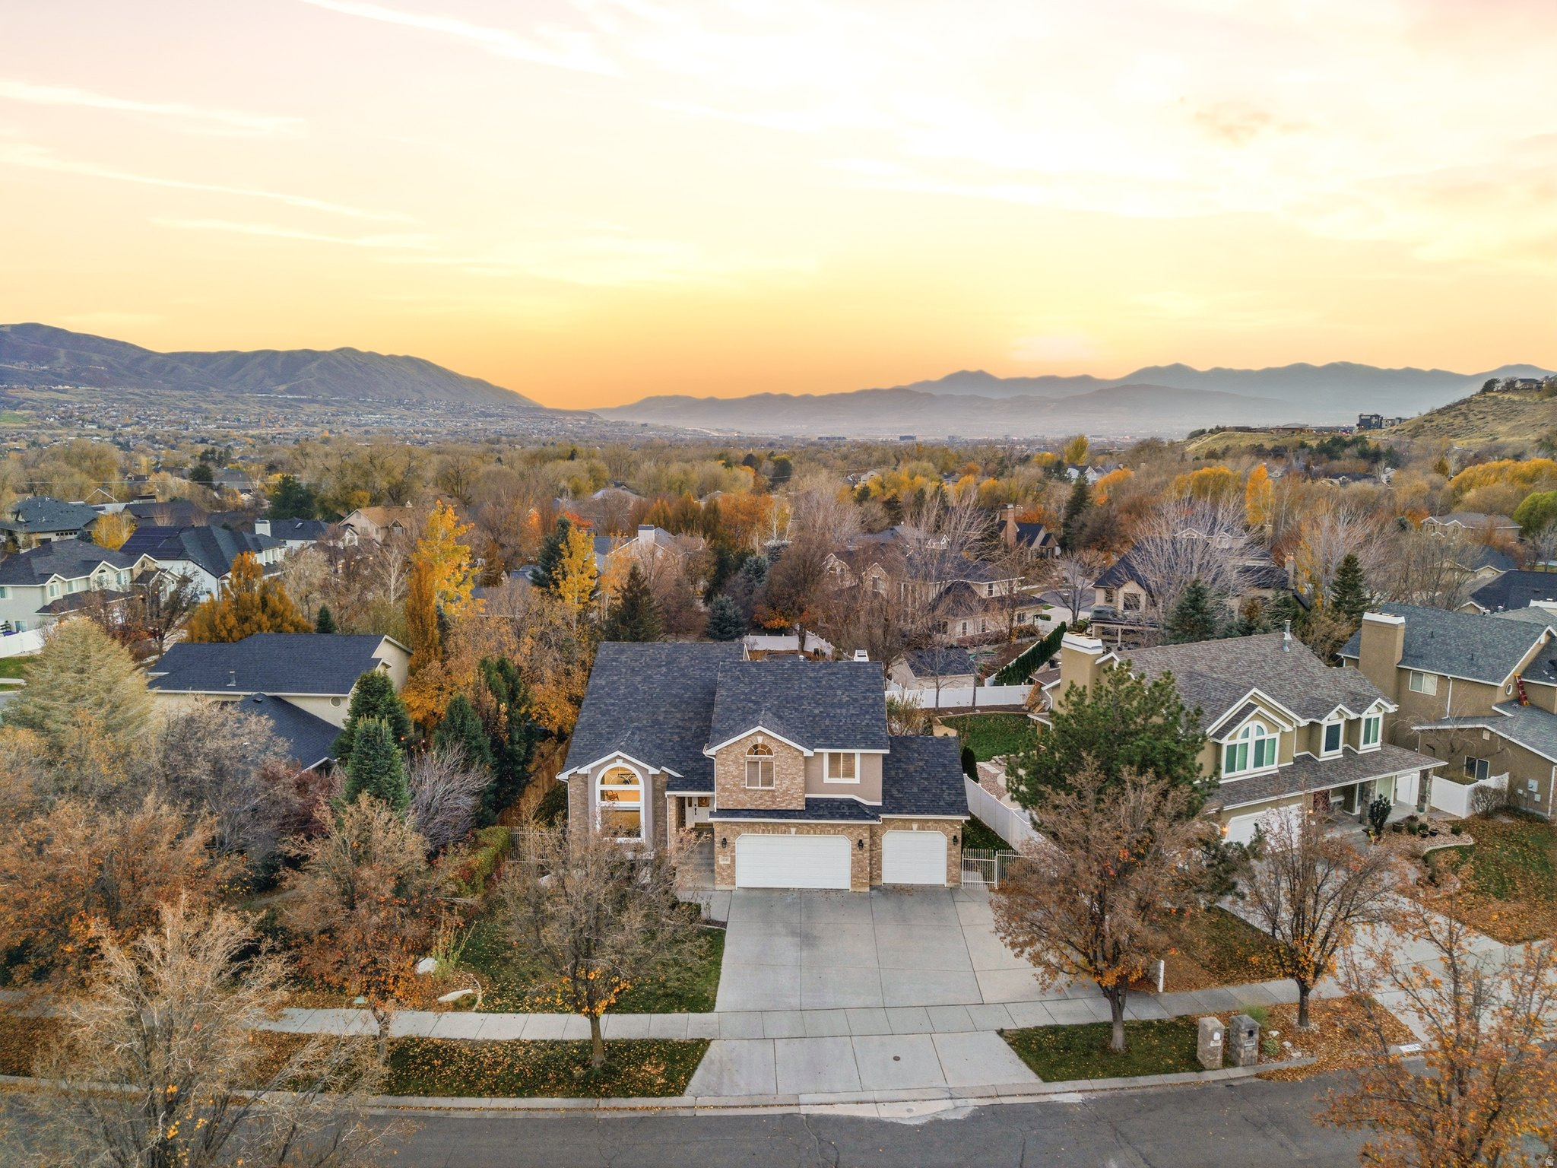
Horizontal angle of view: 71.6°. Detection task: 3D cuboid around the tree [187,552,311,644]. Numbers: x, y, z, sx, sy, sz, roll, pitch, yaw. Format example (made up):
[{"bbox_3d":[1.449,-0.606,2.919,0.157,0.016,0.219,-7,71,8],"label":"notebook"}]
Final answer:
[{"bbox_3d":[-43.260,2.634,87.220,10.200,10.200,10.200,-4,9,-26],"label":"tree"}]

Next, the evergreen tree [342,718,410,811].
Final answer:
[{"bbox_3d":[-19.797,9.208,53.001,3.300,5.496,3.300,0,8,0],"label":"evergreen tree"}]

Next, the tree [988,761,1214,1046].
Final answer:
[{"bbox_3d":[10.697,10.784,34.827,6.800,9.200,6.800,3,9,18],"label":"tree"}]

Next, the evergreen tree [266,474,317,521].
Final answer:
[{"bbox_3d":[-85.954,-12.731,190.950,8.800,12.999,8.800,0,8,0],"label":"evergreen tree"}]

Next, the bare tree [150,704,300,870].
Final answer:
[{"bbox_3d":[-24.883,8.947,48.535,6.500,7.318,6.500,0,8,0],"label":"bare tree"}]

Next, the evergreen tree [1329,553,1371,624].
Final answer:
[{"bbox_3d":[53.960,1.850,102.700,4.400,9.670,4.400,0,8,0],"label":"evergreen tree"}]

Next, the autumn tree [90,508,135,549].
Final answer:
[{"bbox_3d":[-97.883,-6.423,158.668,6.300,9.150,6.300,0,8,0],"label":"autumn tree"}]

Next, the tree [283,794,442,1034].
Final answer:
[{"bbox_3d":[-13.308,11.238,34.486,5.600,8.500,5.600,-3,9,-22],"label":"tree"}]

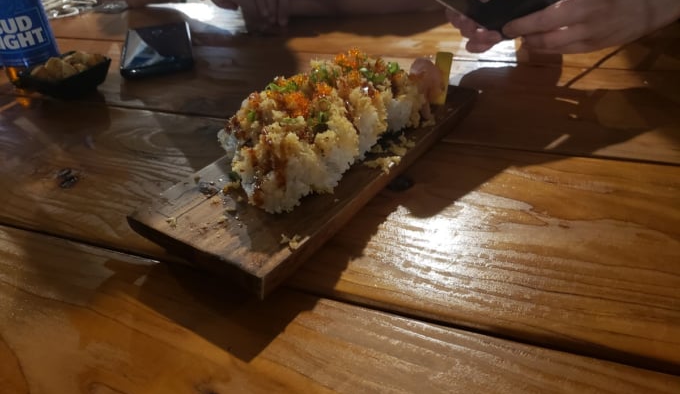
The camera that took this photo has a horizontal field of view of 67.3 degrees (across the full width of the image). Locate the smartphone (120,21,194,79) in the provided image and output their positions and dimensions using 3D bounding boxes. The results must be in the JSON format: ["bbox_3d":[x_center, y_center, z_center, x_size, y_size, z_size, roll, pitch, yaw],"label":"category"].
[{"bbox_3d":[-0.228,-0.188,0.642,0.079,0.011,0.165,-12,35,-11],"label":"smartphone"}]

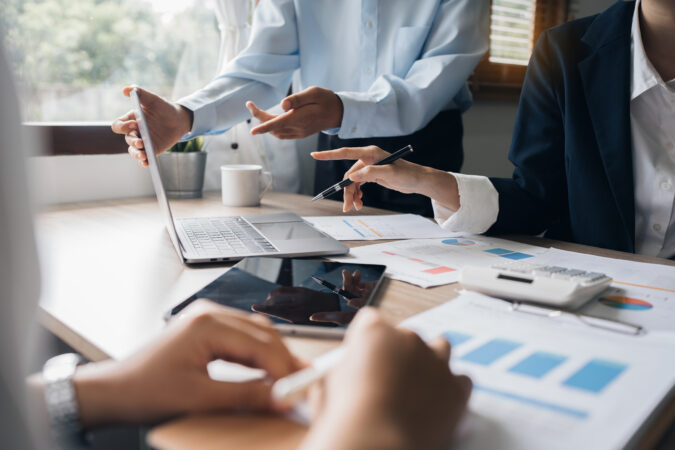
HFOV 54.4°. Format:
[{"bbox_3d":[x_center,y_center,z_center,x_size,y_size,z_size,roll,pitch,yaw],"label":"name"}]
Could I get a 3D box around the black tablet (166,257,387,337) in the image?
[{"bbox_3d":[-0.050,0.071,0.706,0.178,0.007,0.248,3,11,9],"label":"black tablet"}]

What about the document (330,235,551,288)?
[{"bbox_3d":[0.153,0.040,0.909,0.297,0.002,0.210,-7,13,-37],"label":"document"}]

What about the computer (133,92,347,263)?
[{"bbox_3d":[-0.152,-0.080,0.938,0.262,0.214,0.304,-2,11,-18],"label":"computer"}]

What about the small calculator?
[{"bbox_3d":[0.229,0.057,0.747,0.130,0.030,0.113,10,14,39],"label":"small calculator"}]

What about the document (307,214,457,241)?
[{"bbox_3d":[0.033,0.002,1.099,0.297,0.002,0.210,-1,11,-14],"label":"document"}]

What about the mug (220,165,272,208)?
[{"bbox_3d":[-0.177,-0.080,1.307,0.106,0.078,0.082,0,11,-8],"label":"mug"}]

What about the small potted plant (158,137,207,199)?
[{"bbox_3d":[-0.331,-0.140,1.386,0.112,0.160,0.112,-1,11,-13],"label":"small potted plant"}]

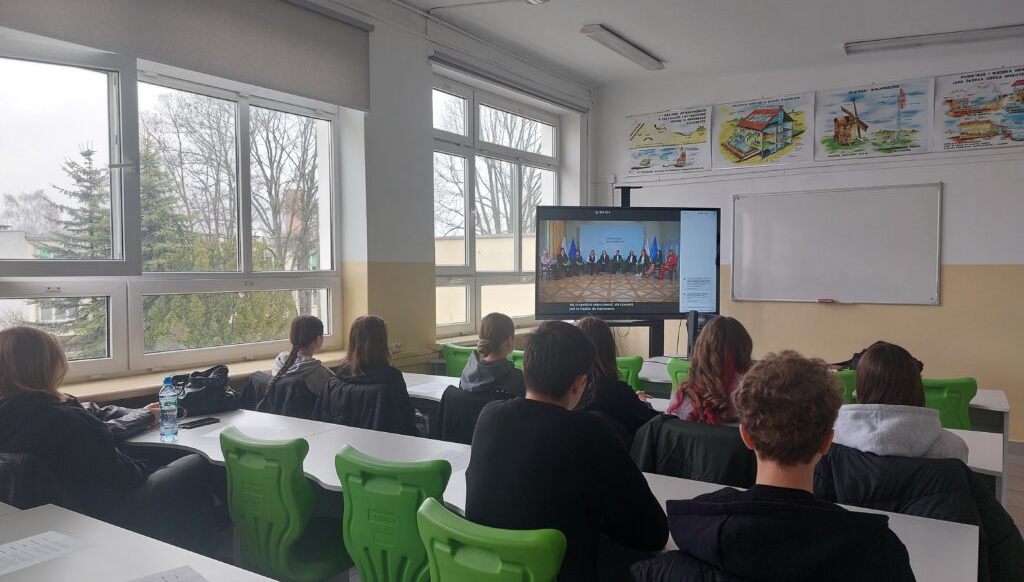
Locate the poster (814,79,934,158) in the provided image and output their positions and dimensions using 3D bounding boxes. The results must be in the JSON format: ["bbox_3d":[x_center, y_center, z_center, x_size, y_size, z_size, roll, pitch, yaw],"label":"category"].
[{"bbox_3d":[3.083,-1.455,6.077,0.918,0.617,0.010,1,3,35],"label":"poster"}]

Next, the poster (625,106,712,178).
[{"bbox_3d":[1.561,-1.493,7.167,0.920,0.625,0.010,1,3,34],"label":"poster"}]

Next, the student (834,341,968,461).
[{"bbox_3d":[1.320,0.766,2.462,0.460,1.212,0.660,1,3,29],"label":"student"}]

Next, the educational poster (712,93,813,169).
[{"bbox_3d":[2.328,-1.481,6.641,0.930,0.612,0.010,1,3,34],"label":"educational poster"}]

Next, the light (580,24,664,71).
[{"bbox_3d":[0.976,-2.075,6.143,0.180,0.080,1.275,1,3,34],"label":"light"}]

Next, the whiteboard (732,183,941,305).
[{"bbox_3d":[2.815,-0.389,6.294,1.717,0.996,0.030,1,3,35],"label":"whiteboard"}]

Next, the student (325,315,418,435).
[{"bbox_3d":[-0.669,0.723,3.867,0.450,1.201,0.660,1,3,33],"label":"student"}]

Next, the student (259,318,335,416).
[{"bbox_3d":[-1.097,0.722,4.188,0.440,1.180,0.660,1,3,35],"label":"student"}]

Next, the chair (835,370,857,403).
[{"bbox_3d":[1.825,0.876,4.226,0.450,0.870,0.510,1,3,29],"label":"chair"}]

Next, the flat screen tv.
[{"bbox_3d":[1.067,-0.254,6.508,1.710,1.022,0.090,0,2,-6],"label":"flat screen tv"}]

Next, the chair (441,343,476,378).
[{"bbox_3d":[-0.224,0.839,5.411,0.450,0.870,0.510,1,3,29],"label":"chair"}]

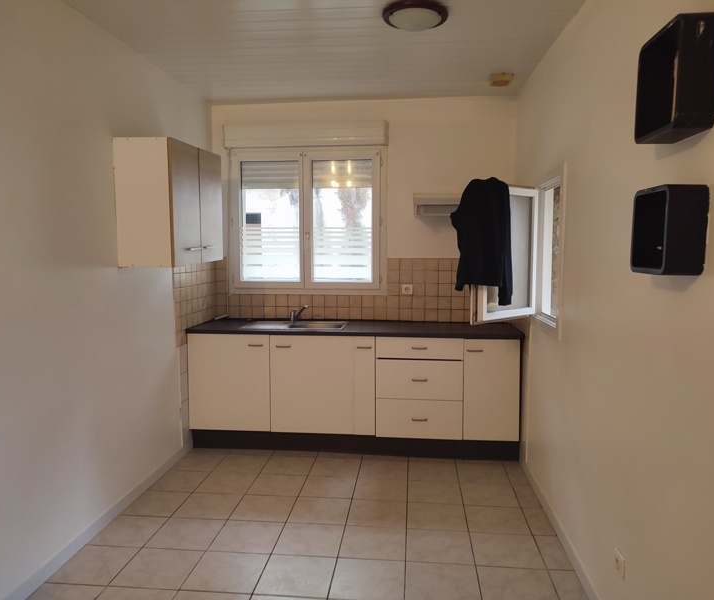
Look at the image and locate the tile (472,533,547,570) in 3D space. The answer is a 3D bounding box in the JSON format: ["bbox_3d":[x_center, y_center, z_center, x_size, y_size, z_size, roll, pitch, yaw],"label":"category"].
[{"bbox_3d":[0.744,1.249,2.767,0.326,0.010,0.326,1,5,6],"label":"tile"}]

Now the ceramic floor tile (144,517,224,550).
[{"bbox_3d":[-0.863,1.192,2.826,0.315,0.010,0.315,1,4,6],"label":"ceramic floor tile"}]

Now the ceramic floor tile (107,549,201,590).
[{"bbox_3d":[-0.914,1.246,2.573,0.322,0.010,0.322,1,4,6],"label":"ceramic floor tile"}]

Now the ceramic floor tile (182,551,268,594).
[{"bbox_3d":[-0.591,1.249,2.542,0.322,0.010,0.322,1,4,6],"label":"ceramic floor tile"}]

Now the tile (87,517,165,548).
[{"bbox_3d":[-1.178,1.197,2.878,0.292,0.010,0.311,1,5,6],"label":"tile"}]

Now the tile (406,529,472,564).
[{"bbox_3d":[0.403,1.212,2.723,0.316,0.010,0.311,1,5,6],"label":"tile"}]

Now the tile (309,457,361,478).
[{"bbox_3d":[-0.145,1.163,3.833,0.326,0.010,0.326,1,5,6],"label":"tile"}]

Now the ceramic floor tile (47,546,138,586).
[{"bbox_3d":[-1.209,1.222,2.566,0.292,0.010,0.311,1,5,6],"label":"ceramic floor tile"}]

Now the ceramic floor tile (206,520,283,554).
[{"bbox_3d":[-0.570,1.235,2.896,0.326,0.010,0.326,1,5,6],"label":"ceramic floor tile"}]

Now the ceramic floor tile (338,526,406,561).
[{"bbox_3d":[0.087,1.242,2.832,0.326,0.010,0.326,1,5,6],"label":"ceramic floor tile"}]

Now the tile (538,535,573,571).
[{"bbox_3d":[0.969,1.251,2.745,0.118,0.010,0.326,1,5,6],"label":"tile"}]

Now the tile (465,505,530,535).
[{"bbox_3d":[0.776,1.224,3.091,0.326,0.010,0.326,1,5,6],"label":"tile"}]

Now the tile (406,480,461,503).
[{"bbox_3d":[0.479,1.195,3.446,0.326,0.010,0.326,1,5,6],"label":"tile"}]

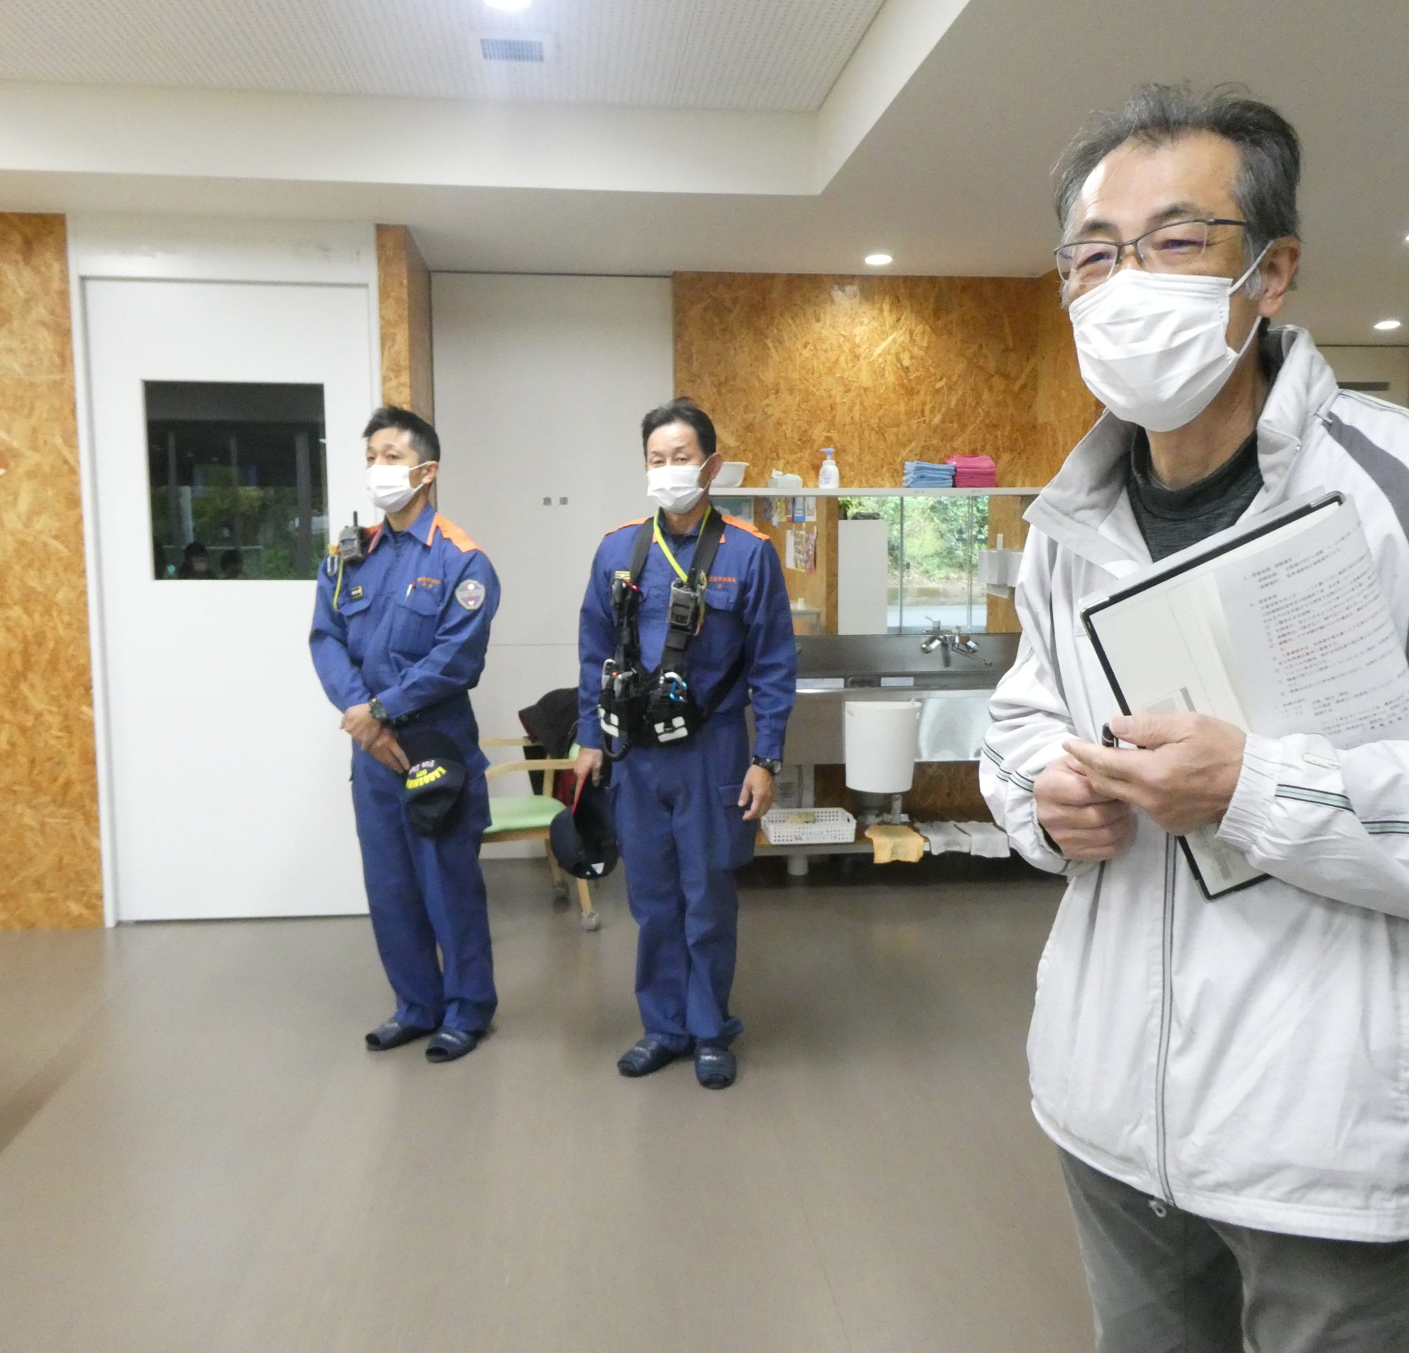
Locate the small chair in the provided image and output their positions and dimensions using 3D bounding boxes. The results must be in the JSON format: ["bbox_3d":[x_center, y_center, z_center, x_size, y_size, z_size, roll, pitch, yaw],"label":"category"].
[{"bbox_3d":[-0.695,0.509,4.600,0.520,0.770,0.540,-2,6,-17],"label":"small chair"}]

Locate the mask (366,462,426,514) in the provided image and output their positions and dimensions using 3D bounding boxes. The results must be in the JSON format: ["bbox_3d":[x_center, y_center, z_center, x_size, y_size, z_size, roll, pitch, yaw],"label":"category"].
[{"bbox_3d":[-0.803,-0.490,3.260,0.150,0.125,0.105,3,7,27],"label":"mask"}]

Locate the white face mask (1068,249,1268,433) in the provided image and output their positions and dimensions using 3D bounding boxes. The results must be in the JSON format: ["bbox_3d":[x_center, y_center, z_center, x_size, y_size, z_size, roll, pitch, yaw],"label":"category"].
[{"bbox_3d":[0.382,-0.277,1.050,0.120,0.130,0.145,-10,11,-42],"label":"white face mask"}]

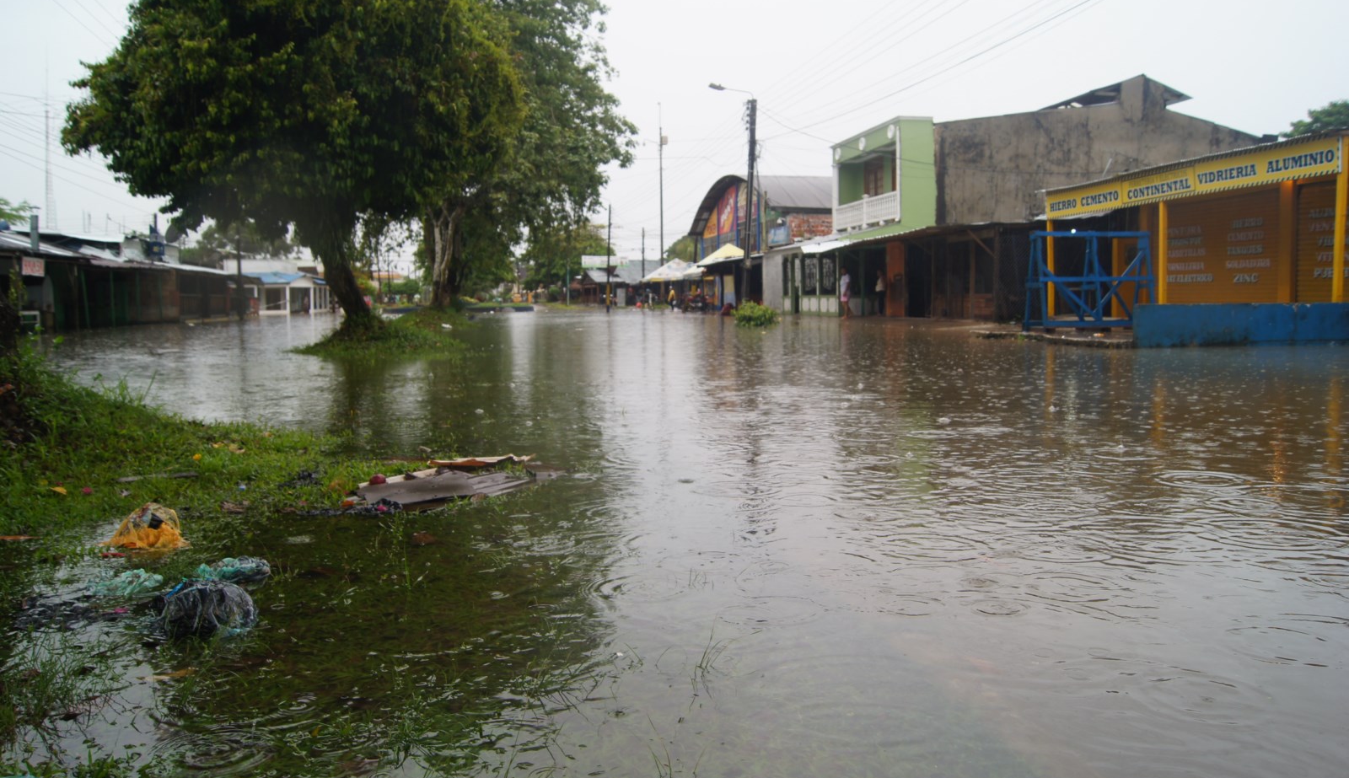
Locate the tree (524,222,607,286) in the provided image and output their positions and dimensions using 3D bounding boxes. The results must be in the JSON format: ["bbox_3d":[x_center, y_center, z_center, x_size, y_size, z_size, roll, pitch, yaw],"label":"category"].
[{"bbox_3d":[-10.440,-12.251,99.646,8.200,8.300,7.800,-1,5,0],"label":"tree"}]

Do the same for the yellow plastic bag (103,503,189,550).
[{"bbox_3d":[-1.362,0.345,2.595,0.205,0.100,0.180,-3,6,-28],"label":"yellow plastic bag"}]

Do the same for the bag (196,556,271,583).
[{"bbox_3d":[-0.993,0.395,2.265,0.172,0.045,0.120,-3,5,-24],"label":"bag"}]

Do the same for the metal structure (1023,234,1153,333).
[{"bbox_3d":[6.293,-1.635,15.336,1.770,1.490,0.680,-1,5,-6],"label":"metal structure"}]

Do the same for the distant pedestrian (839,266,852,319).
[{"bbox_3d":[5.260,-2.944,31.133,0.360,1.580,0.420,-3,5,-20],"label":"distant pedestrian"}]

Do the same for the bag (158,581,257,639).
[{"bbox_3d":[-0.890,0.404,1.917,0.172,0.085,0.150,-3,5,-25],"label":"bag"}]

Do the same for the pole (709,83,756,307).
[{"bbox_3d":[1.669,-5.432,29.703,1.350,6.950,0.330,-2,5,-11],"label":"pole"}]

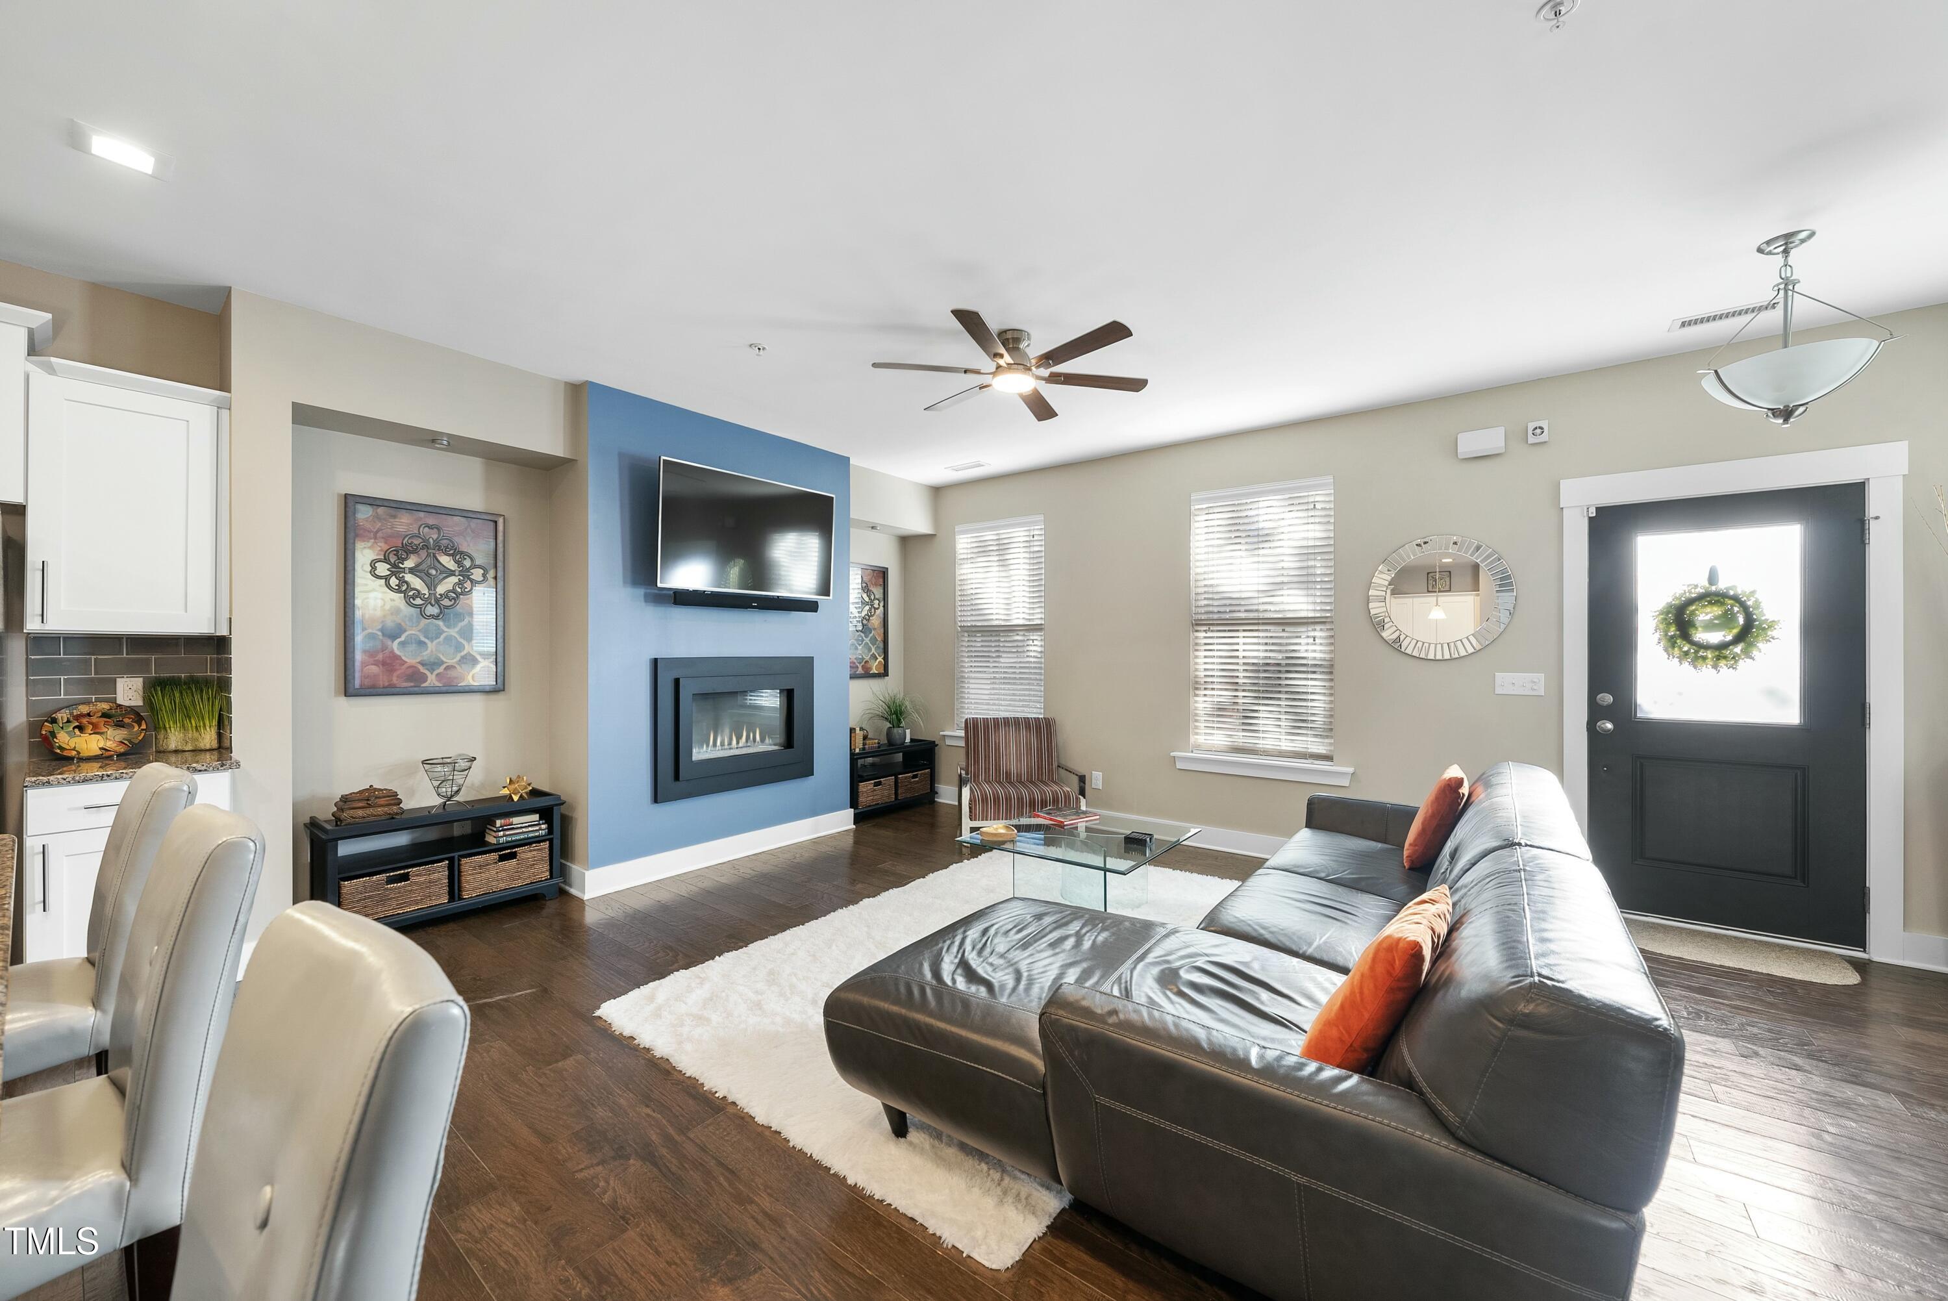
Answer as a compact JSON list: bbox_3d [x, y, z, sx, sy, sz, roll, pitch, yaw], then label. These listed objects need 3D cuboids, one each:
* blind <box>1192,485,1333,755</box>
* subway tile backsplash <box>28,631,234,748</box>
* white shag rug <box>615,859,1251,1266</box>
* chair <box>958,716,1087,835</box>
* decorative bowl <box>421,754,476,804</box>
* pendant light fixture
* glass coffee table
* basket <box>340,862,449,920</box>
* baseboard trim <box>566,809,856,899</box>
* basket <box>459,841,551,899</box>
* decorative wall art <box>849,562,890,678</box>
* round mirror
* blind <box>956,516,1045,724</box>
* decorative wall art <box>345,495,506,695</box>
[{"bbox_3d":[1.863,-0.186,4.605,0.892,1.782,0.060,0,0,38],"label":"blind"},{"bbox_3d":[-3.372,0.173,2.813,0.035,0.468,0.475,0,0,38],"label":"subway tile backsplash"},{"bbox_3d":[0.202,1.300,3.114,1.780,0.040,2.800,0,0,38],"label":"white shag rug"},{"bbox_3d":[0.312,0.915,5.160,0.810,0.810,0.680,0,0,-12],"label":"chair"},{"bbox_3d":[-2.707,0.690,3.631,0.235,0.290,0.235,0,0,38],"label":"decorative bowl"},{"bbox_3d":[2.856,-1.107,2.471,0.460,0.642,0.460,0,0,38],"label":"pendant light fixture"},{"bbox_3d":[0.549,1.125,3.565,0.900,0.390,0.900,0,0,38],"label":"glass coffee table"},{"bbox_3d":[-2.799,1.120,3.355,0.350,0.200,0.400,0,0,38],"label":"basket"},{"bbox_3d":[-1.463,1.235,4.465,0.030,0.143,1.880,0,0,38],"label":"baseboard trim"},{"bbox_3d":[-2.528,1.120,3.708,0.350,0.200,0.405,0,0,38],"label":"basket"},{"bbox_3d":[-0.954,-0.250,5.960,0.035,0.954,0.660,0,0,38],"label":"decorative wall art"},{"bbox_3d":[2.580,-0.291,3.907,0.690,0.690,0.030,0,0,38],"label":"round mirror"},{"bbox_3d":[0.208,-0.195,5.879,0.895,1.783,0.060,0,0,38],"label":"blind"},{"bbox_3d":[-2.773,-0.259,3.597,0.035,0.958,0.664,0,0,38],"label":"decorative wall art"}]

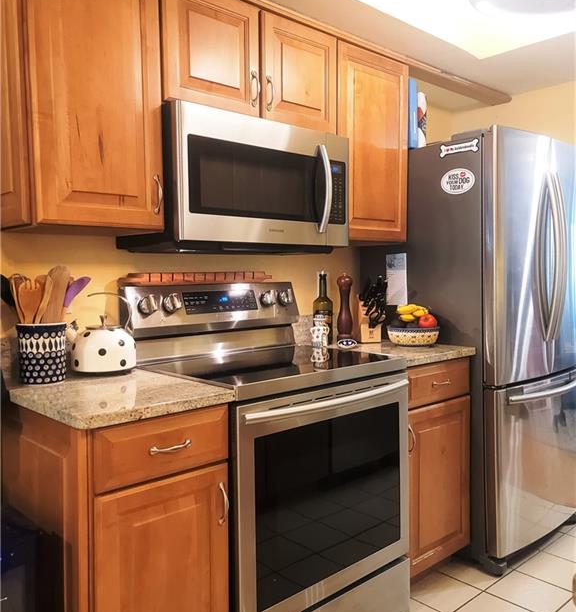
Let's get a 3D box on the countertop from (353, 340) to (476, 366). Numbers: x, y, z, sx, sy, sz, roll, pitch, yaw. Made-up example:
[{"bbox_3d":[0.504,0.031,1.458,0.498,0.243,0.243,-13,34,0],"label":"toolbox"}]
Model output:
[{"bbox_3d":[0.373,0.188,2.345,0.453,0.037,0.667,-3,4,-41],"label":"countertop"}]

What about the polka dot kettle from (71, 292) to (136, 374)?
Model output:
[{"bbox_3d":[-0.613,0.087,1.806,0.229,0.248,0.208,-1,3,-10],"label":"polka dot kettle"}]

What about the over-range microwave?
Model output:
[{"bbox_3d":[-0.172,-0.415,2.040,0.742,0.432,0.415,-3,3,-41],"label":"over-range microwave"}]

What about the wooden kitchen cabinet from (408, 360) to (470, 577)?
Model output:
[{"bbox_3d":[0.373,0.609,2.355,0.432,0.814,0.654,-3,4,-41],"label":"wooden kitchen cabinet"}]

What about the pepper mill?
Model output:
[{"bbox_3d":[0.262,0.008,2.544,0.071,0.310,0.071,-1,3,0],"label":"pepper mill"}]

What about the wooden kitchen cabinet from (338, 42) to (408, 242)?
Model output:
[{"bbox_3d":[0.247,-0.662,2.425,0.439,0.775,0.349,-3,4,-41],"label":"wooden kitchen cabinet"}]

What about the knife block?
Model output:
[{"bbox_3d":[0.381,0.052,2.534,0.096,0.219,0.137,-1,3,-4],"label":"knife block"}]

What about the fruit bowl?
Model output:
[{"bbox_3d":[0.540,0.127,2.388,0.232,0.078,0.232,-1,3,0],"label":"fruit bowl"}]

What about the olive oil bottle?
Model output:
[{"bbox_3d":[0.159,0.001,2.515,0.086,0.330,0.086,-1,3,0],"label":"olive oil bottle"}]

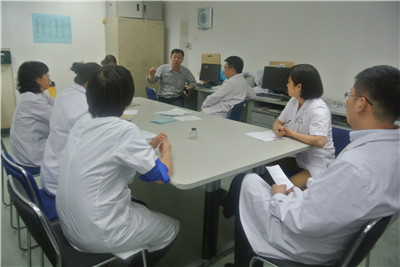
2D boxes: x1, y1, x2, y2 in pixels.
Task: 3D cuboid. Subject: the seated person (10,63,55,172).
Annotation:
[{"bbox_3d":[-1.125,0.052,2.344,0.470,1.210,0.700,11,18,29],"label":"seated person"}]

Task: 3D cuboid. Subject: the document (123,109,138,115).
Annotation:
[{"bbox_3d":[-0.696,-0.195,2.746,0.260,0.010,0.210,0,15,-8],"label":"document"}]

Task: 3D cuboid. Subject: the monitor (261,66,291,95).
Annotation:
[{"bbox_3d":[1.049,-0.703,4.132,0.440,0.400,0.180,15,20,39],"label":"monitor"}]

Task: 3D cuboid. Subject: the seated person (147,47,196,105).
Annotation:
[{"bbox_3d":[-0.324,-0.368,3.775,0.600,1.330,0.750,2,15,-1],"label":"seated person"}]

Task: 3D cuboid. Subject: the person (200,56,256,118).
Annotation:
[{"bbox_3d":[0.239,-0.235,3.455,0.750,1.290,0.560,2,15,-1],"label":"person"}]

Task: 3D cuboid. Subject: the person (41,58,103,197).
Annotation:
[{"bbox_3d":[-0.706,0.162,1.988,0.480,1.220,0.720,9,17,24],"label":"person"}]

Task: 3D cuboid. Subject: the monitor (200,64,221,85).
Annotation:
[{"bbox_3d":[0.184,-0.959,4.953,0.420,0.400,0.180,10,17,25],"label":"monitor"}]

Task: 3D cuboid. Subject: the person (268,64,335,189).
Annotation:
[{"bbox_3d":[0.711,0.141,2.212,0.700,1.260,0.500,-5,17,-24],"label":"person"}]

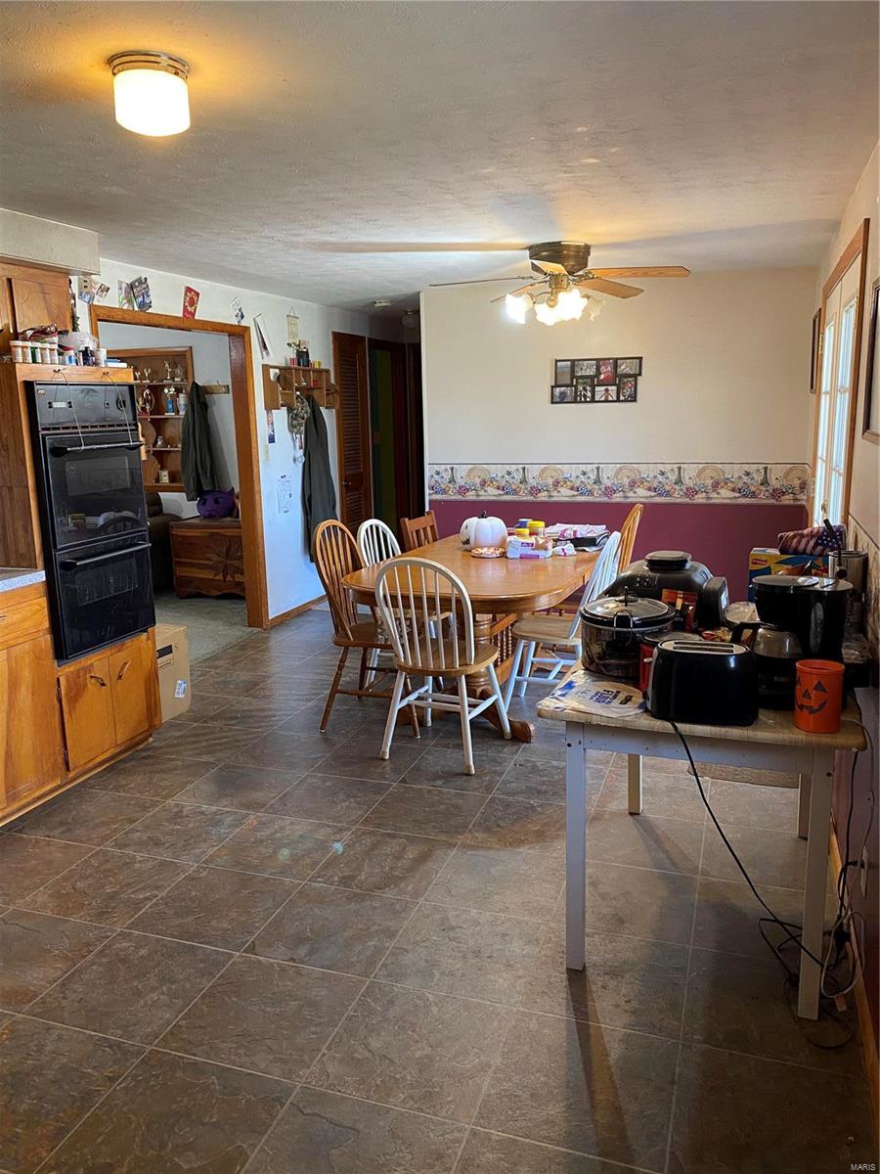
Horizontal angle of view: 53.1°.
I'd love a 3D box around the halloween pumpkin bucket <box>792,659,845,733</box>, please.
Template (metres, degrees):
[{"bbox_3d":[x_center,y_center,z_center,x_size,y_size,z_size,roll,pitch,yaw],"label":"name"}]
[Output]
[{"bbox_3d":[0.887,0.255,2.060,0.107,0.150,0.107,7,14,35],"label":"halloween pumpkin bucket"}]

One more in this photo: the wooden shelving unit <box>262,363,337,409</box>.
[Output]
[{"bbox_3d":[-1.041,-1.518,6.741,0.129,0.320,0.975,3,12,19],"label":"wooden shelving unit"}]

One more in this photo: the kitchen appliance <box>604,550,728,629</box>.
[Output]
[{"bbox_3d":[0.762,0.018,3.017,0.427,0.290,0.365,4,13,26],"label":"kitchen appliance"}]

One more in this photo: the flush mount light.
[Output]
[{"bbox_3d":[-0.695,-1.179,2.125,0.185,0.135,0.185,-1,11,0],"label":"flush mount light"}]

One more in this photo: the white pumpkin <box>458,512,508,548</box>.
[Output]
[{"bbox_3d":[0.242,-0.323,4.935,0.266,0.216,0.266,-1,11,0],"label":"white pumpkin"}]

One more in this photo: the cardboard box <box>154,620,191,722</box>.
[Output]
[{"bbox_3d":[-1.585,0.467,4.534,0.382,0.438,0.457,3,12,19],"label":"cardboard box"}]

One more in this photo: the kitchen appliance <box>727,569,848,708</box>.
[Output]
[{"bbox_3d":[0.884,0.137,2.246,0.270,0.308,0.190,3,12,19],"label":"kitchen appliance"}]

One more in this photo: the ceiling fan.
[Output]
[{"bbox_3d":[0.617,-1.546,4.508,1.278,0.398,1.278,3,12,19],"label":"ceiling fan"}]

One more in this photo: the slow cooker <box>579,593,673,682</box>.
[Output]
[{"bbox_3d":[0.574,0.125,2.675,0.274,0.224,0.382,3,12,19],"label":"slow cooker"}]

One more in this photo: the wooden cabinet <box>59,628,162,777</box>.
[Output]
[{"bbox_3d":[-1.726,0.480,3.941,0.623,0.498,0.664,3,12,19],"label":"wooden cabinet"}]

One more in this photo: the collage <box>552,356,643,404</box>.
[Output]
[{"bbox_3d":[1.027,-1.346,5.755,0.591,0.290,0.023,3,12,19],"label":"collage"}]

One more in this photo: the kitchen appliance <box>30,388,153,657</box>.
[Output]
[{"bbox_3d":[-1.653,-0.307,3.781,0.560,1.100,0.590,3,12,19],"label":"kitchen appliance"}]

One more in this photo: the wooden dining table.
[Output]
[{"bbox_3d":[0.288,0.224,4.606,1.060,0.760,1.930,3,12,20],"label":"wooden dining table"}]

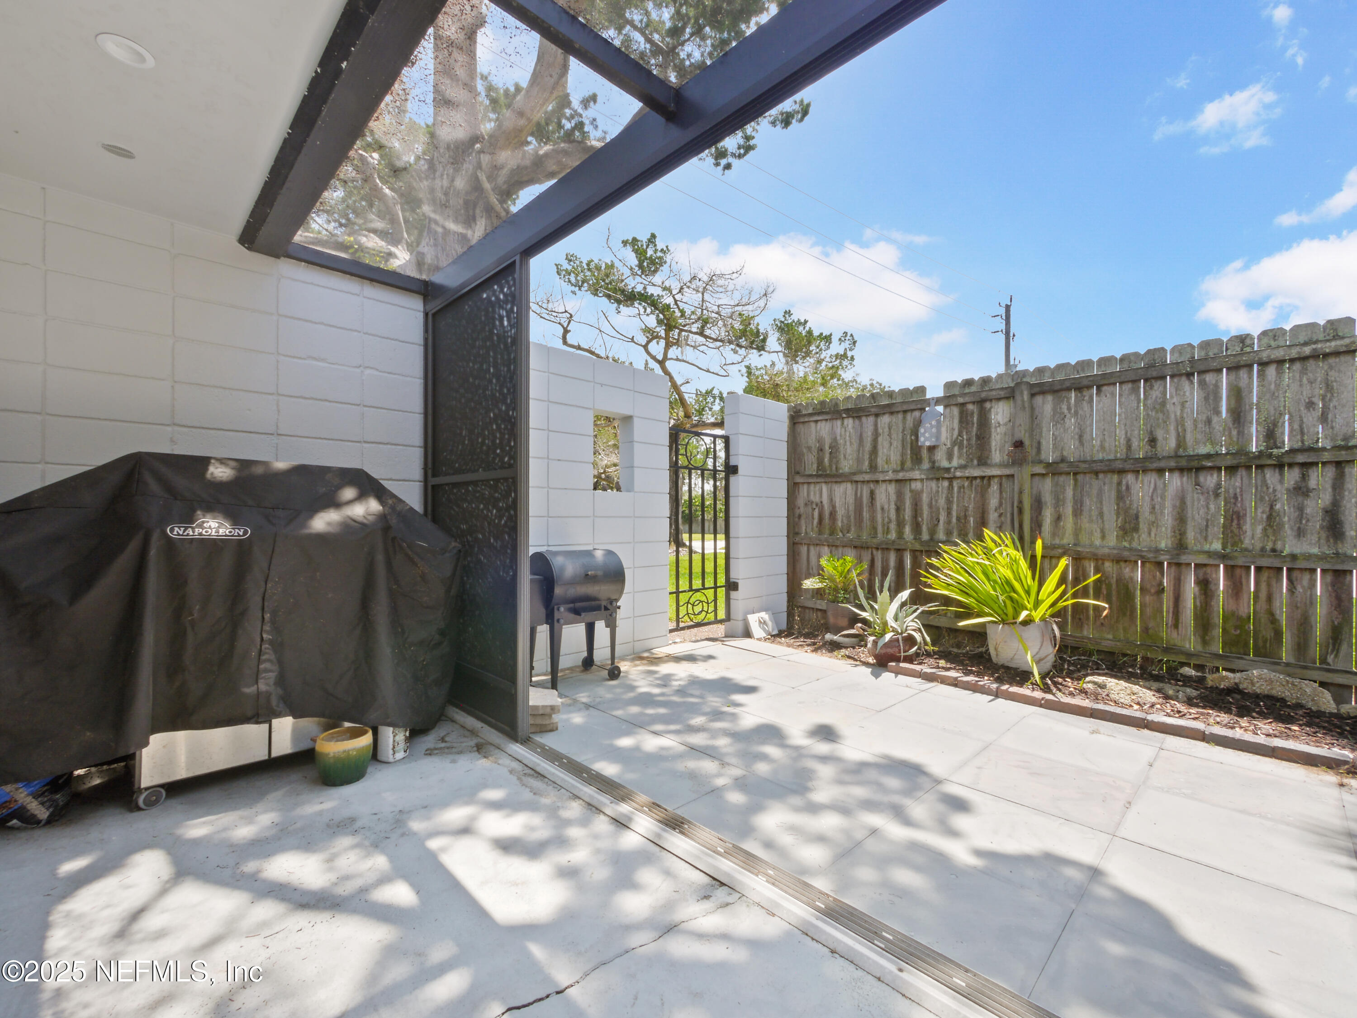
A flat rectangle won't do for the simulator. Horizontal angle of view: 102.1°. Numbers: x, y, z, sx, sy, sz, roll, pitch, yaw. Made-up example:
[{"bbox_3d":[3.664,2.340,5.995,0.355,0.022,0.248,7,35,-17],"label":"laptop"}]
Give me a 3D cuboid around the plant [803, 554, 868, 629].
[{"bbox_3d":[1.472,0.809,5.120,0.545,0.788,0.586,1,-1,-45],"label":"plant"}]

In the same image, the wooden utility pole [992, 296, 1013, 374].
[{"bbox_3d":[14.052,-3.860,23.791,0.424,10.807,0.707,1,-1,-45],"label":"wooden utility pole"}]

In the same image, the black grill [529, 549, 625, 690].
[{"bbox_3d":[-0.823,0.707,3.591,0.475,0.909,0.909,-1,-1,45],"label":"black grill"}]

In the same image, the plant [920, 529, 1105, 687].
[{"bbox_3d":[2.439,0.657,4.031,1.010,1.020,1.162,1,-1,-45],"label":"plant"}]

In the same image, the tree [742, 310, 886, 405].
[{"bbox_3d":[5.258,-3.123,22.266,5.757,9.292,5.454,0,-1,0],"label":"tree"}]

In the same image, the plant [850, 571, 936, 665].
[{"bbox_3d":[1.659,0.822,4.231,0.586,0.697,0.606,1,-1,-45],"label":"plant"}]

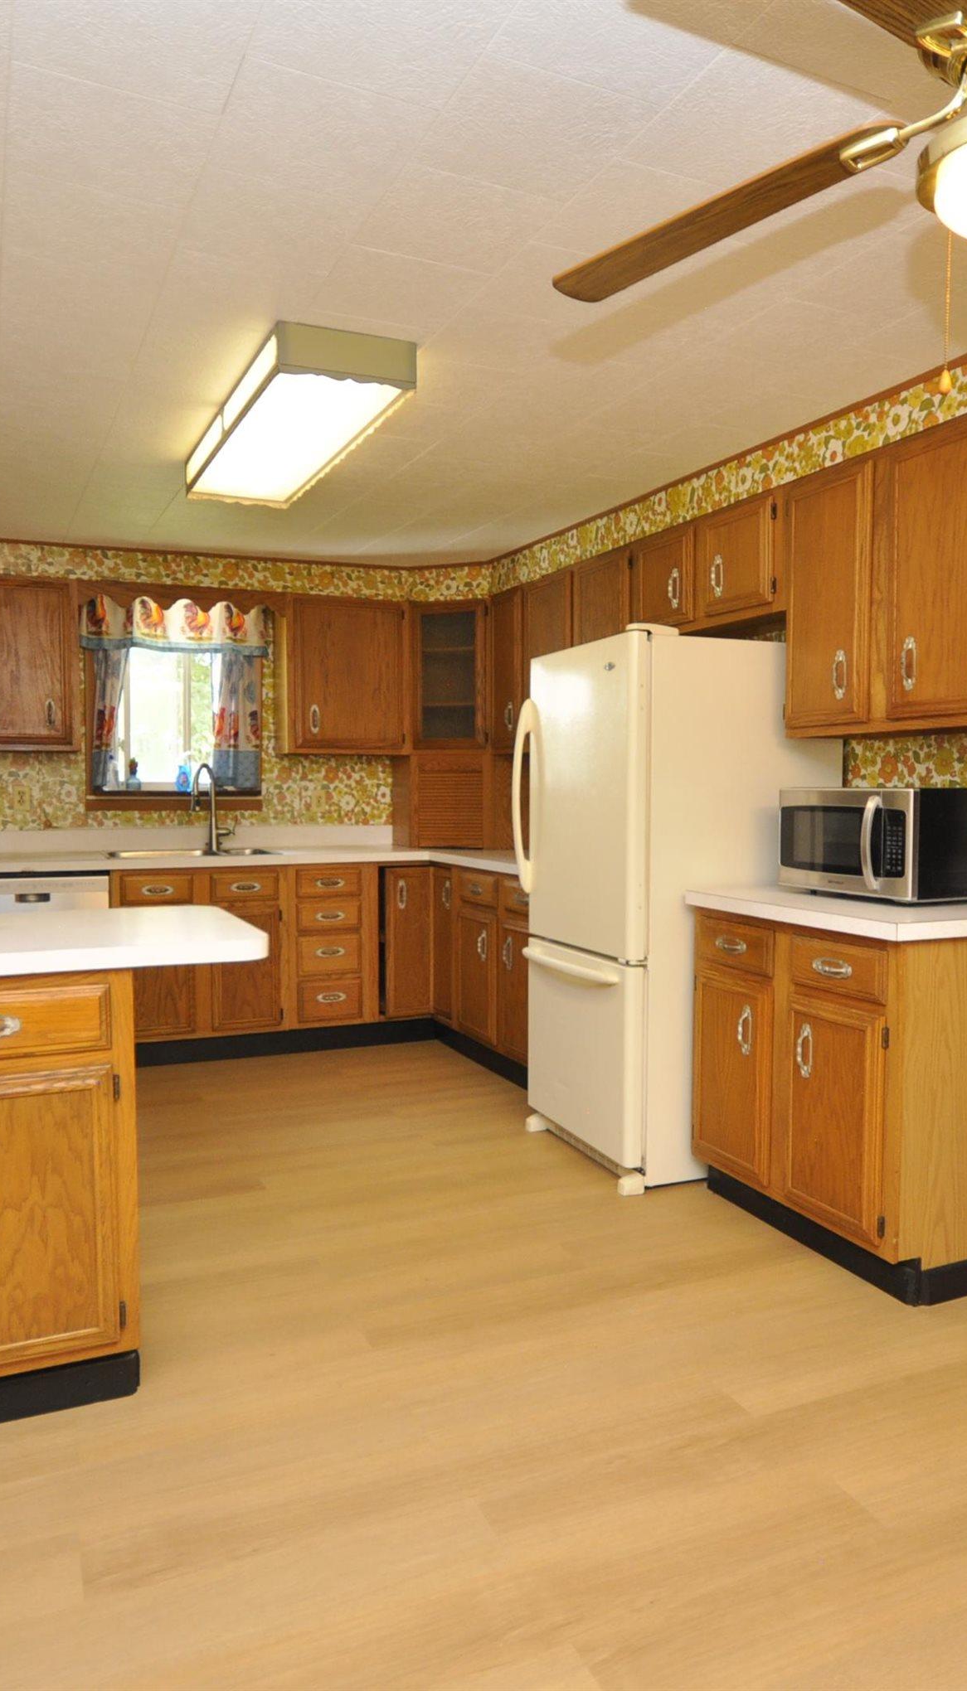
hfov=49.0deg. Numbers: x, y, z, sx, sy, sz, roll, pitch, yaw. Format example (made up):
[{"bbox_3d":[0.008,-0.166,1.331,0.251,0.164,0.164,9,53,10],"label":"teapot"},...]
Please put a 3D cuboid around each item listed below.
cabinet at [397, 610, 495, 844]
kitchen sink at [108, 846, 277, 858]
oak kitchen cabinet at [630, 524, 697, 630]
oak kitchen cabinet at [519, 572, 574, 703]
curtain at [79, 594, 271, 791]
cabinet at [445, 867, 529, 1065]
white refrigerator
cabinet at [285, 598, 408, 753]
[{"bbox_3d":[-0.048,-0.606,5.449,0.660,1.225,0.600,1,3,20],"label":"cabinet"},{"bbox_3d":[-1.298,0.122,4.766,0.798,0.192,0.525,-2,4,-25],"label":"kitchen sink"},{"bbox_3d":[0.779,-0.943,3.885,0.310,0.374,0.435,-1,3,-25],"label":"oak kitchen cabinet"},{"bbox_3d":[0.399,-0.795,4.718,0.310,0.762,0.470,-1,3,-25],"label":"oak kitchen cabinet"},{"bbox_3d":[-1.446,-0.686,5.039,0.840,0.960,0.110,-1,3,-25],"label":"curtain"},{"bbox_3d":[0.290,0.475,4.630,0.571,0.781,1.030,-2,4,-25],"label":"cabinet"},{"bbox_3d":[0.609,0.174,3.601,0.778,1.702,0.737,-2,4,-25],"label":"white refrigerator"},{"bbox_3d":[-0.710,-0.818,5.258,0.618,0.747,0.303,-2,4,-25],"label":"cabinet"}]

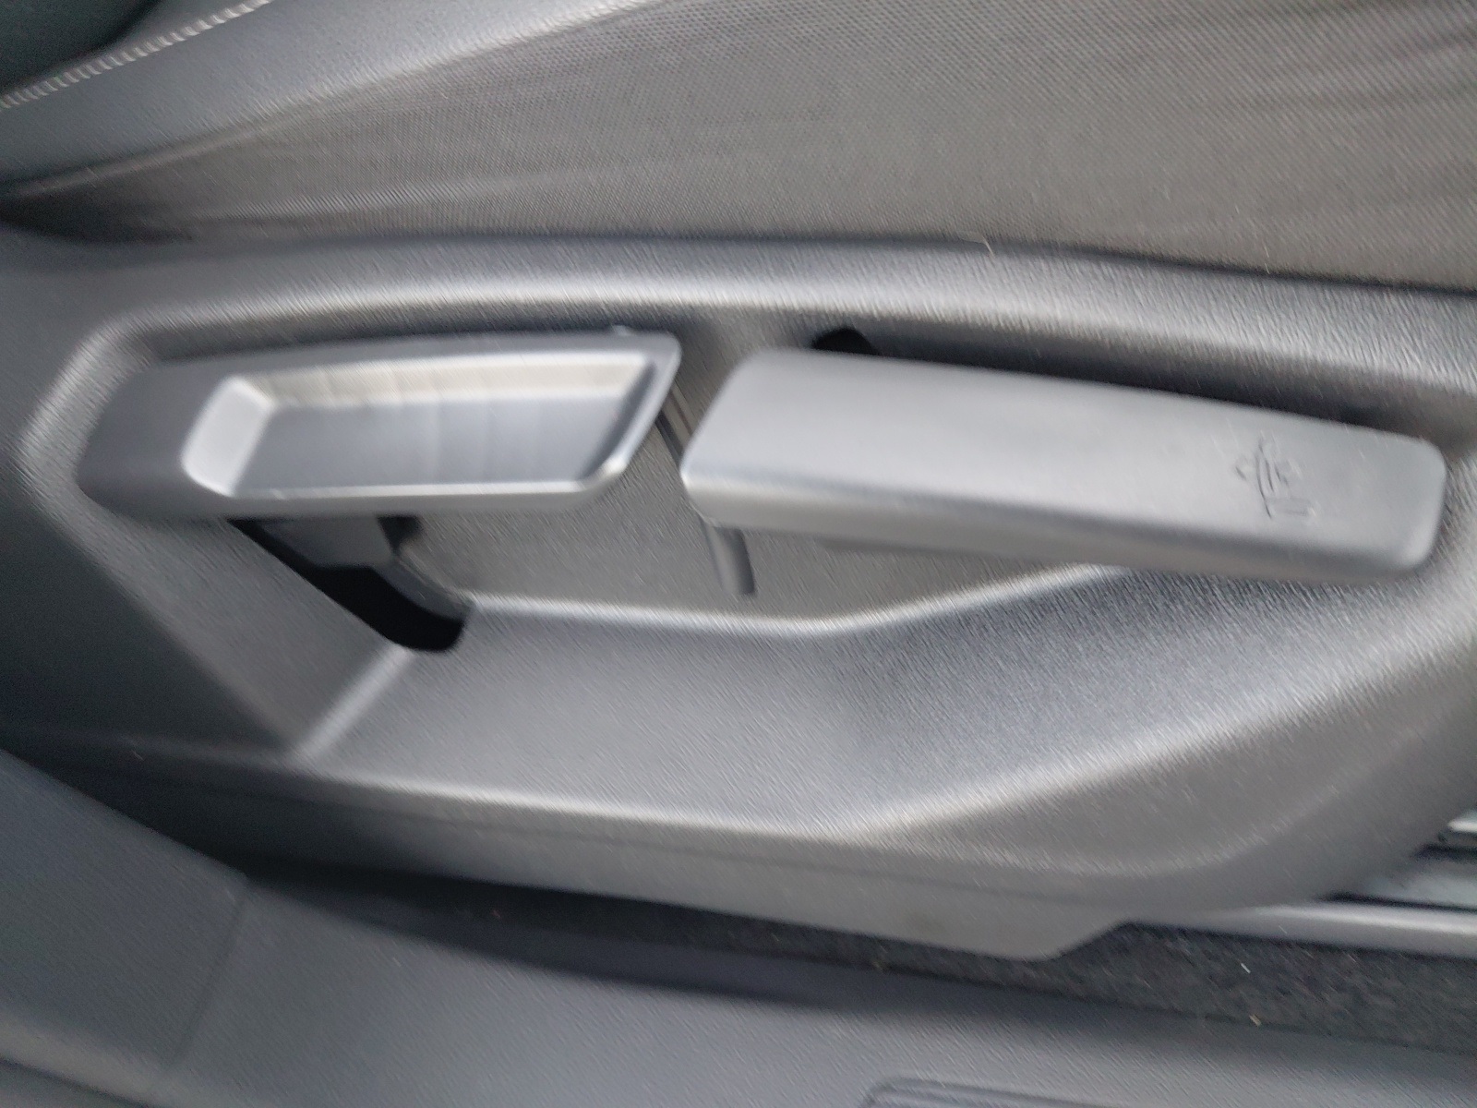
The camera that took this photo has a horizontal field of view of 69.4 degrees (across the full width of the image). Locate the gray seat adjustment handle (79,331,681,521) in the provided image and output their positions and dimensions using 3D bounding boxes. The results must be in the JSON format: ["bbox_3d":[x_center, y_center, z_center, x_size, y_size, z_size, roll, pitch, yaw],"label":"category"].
[{"bbox_3d":[-0.086,-0.031,0.272,0.148,0.042,0.032,-2,2,-2],"label":"gray seat adjustment handle"}]

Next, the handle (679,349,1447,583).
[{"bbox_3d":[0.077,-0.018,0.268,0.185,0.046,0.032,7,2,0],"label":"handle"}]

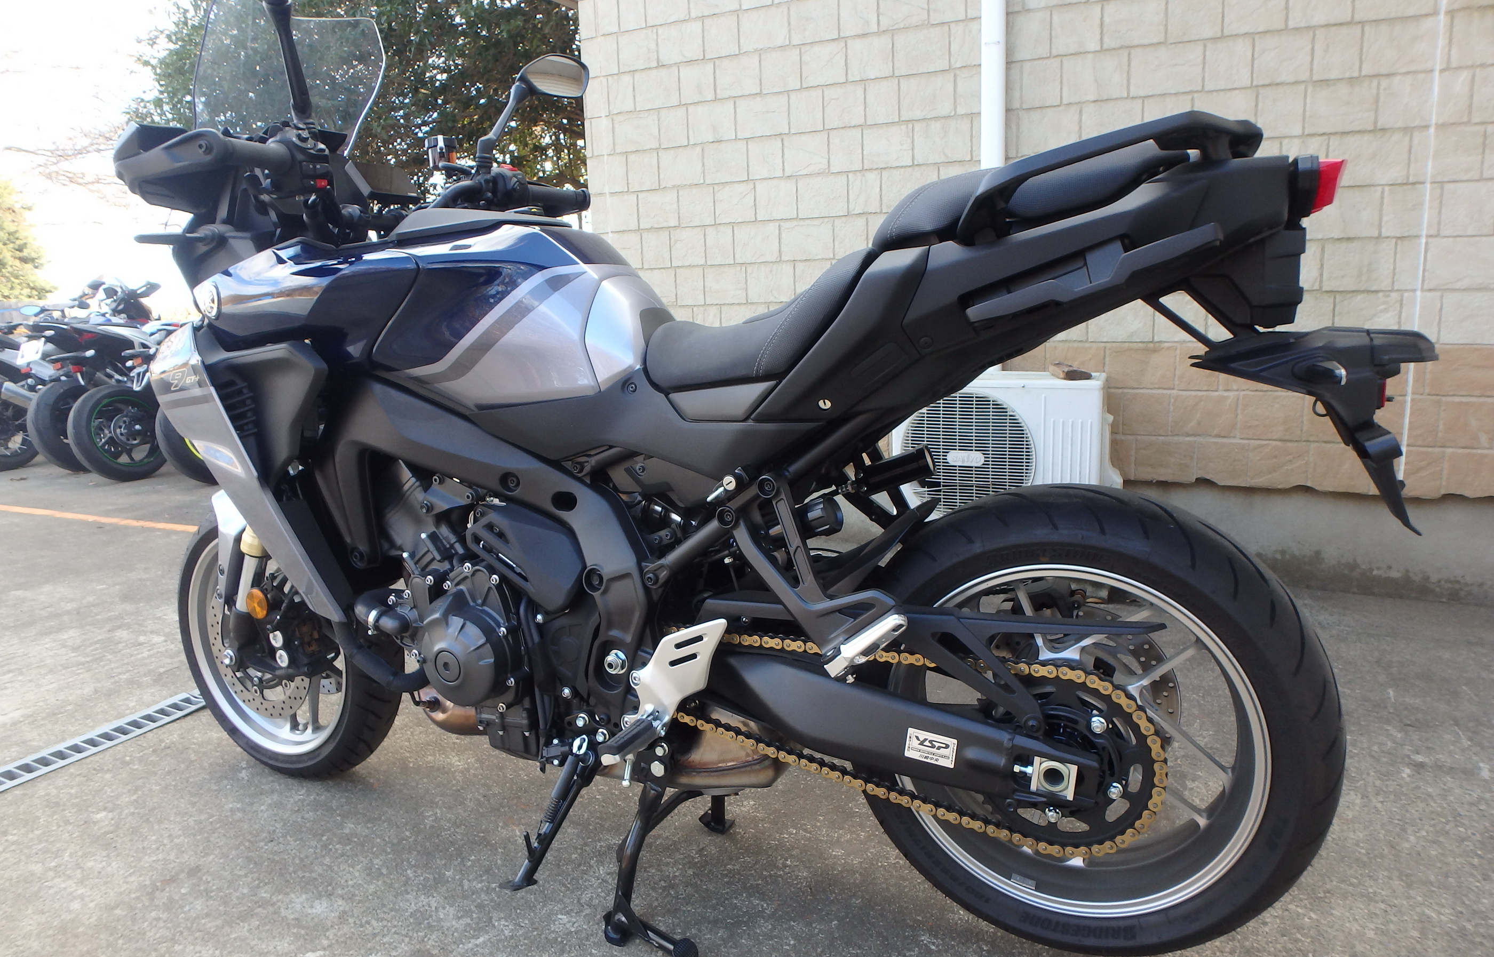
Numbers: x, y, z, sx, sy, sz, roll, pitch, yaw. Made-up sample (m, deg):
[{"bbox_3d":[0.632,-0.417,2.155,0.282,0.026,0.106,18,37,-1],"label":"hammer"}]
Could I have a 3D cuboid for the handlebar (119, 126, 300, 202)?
[{"bbox_3d":[-0.719,-0.434,1.246,0.180,0.120,0.230,1,10,16],"label":"handlebar"}]

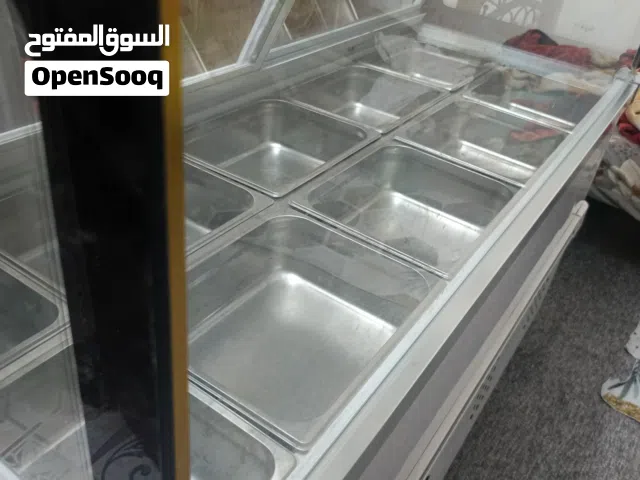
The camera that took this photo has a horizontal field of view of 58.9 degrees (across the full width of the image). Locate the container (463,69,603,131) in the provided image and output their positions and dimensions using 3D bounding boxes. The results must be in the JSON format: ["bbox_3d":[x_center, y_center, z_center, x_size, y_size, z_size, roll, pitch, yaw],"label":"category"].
[{"bbox_3d":[0.505,-0.318,1.413,0.265,0.100,0.325,26,39,23],"label":"container"}]

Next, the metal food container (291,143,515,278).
[{"bbox_3d":[0.140,-0.033,0.941,0.265,0.100,0.325,26,39,23],"label":"metal food container"}]

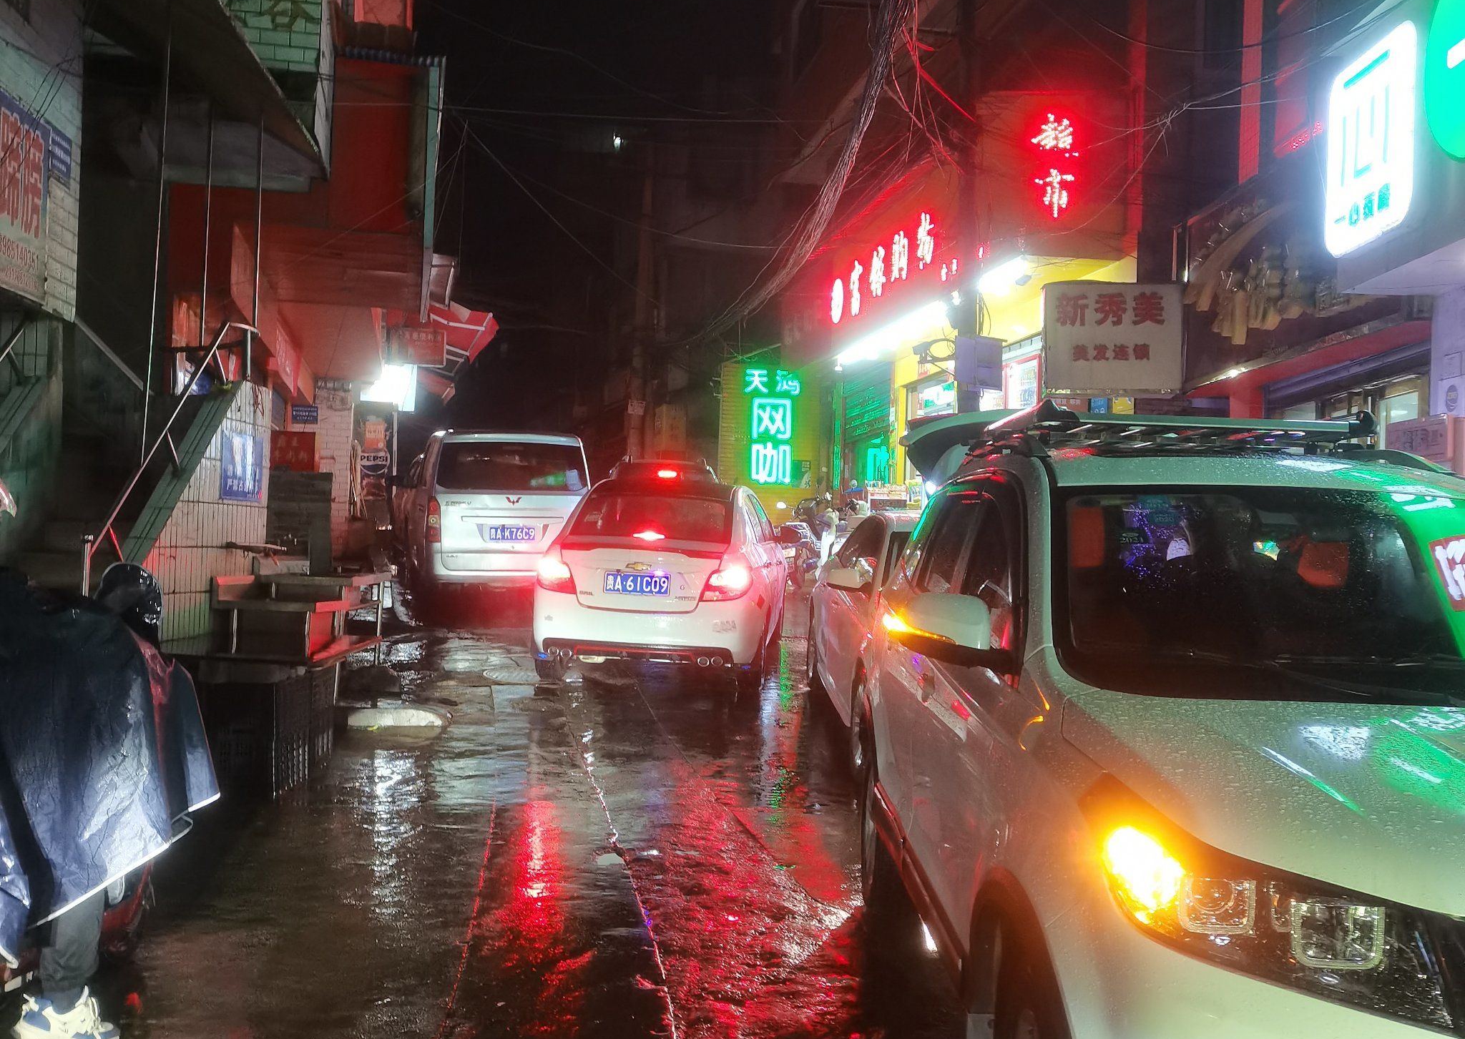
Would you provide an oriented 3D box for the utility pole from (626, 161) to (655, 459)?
[{"bbox_3d":[-1.520,-2.670,24.000,0.280,6.500,0.280,3,0,0],"label":"utility pole"}]

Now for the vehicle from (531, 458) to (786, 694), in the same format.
[{"bbox_3d":[-0.410,0.400,12.120,1.700,1.480,4.280,2,2,7],"label":"vehicle"}]

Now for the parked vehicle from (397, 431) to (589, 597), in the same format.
[{"bbox_3d":[-2.640,-0.020,15.800,1.660,1.790,4.150,1,2,-16],"label":"parked vehicle"}]

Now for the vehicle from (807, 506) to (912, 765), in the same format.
[{"bbox_3d":[1.520,0.610,9.400,1.770,1.440,4.500,2,2,-2],"label":"vehicle"}]

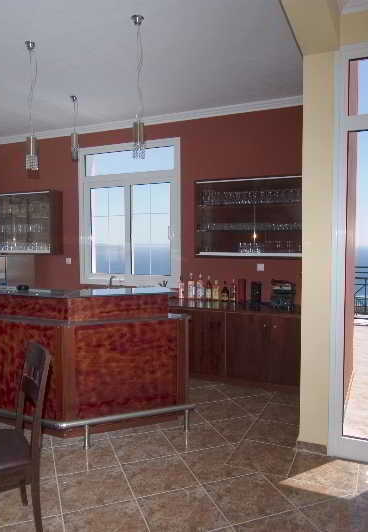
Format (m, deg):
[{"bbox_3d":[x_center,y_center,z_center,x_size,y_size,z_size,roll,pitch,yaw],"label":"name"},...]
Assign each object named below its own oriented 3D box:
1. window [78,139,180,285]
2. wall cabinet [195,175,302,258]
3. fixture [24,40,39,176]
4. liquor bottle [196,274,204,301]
[{"bbox_3d":[-0.749,-0.680,5.398,1.539,1.899,0.122,1,3,22],"label":"window"},{"bbox_3d":[0.797,-0.544,4.602,1.322,0.891,0.258,1,3,22],"label":"wall cabinet"},{"bbox_3d":[-1.260,-1.318,3.318,0.102,1.070,0.102,1,3,22],"label":"fixture"},{"bbox_3d":[0.205,0.250,4.877,0.085,0.305,0.085,1,3,22],"label":"liquor bottle"}]

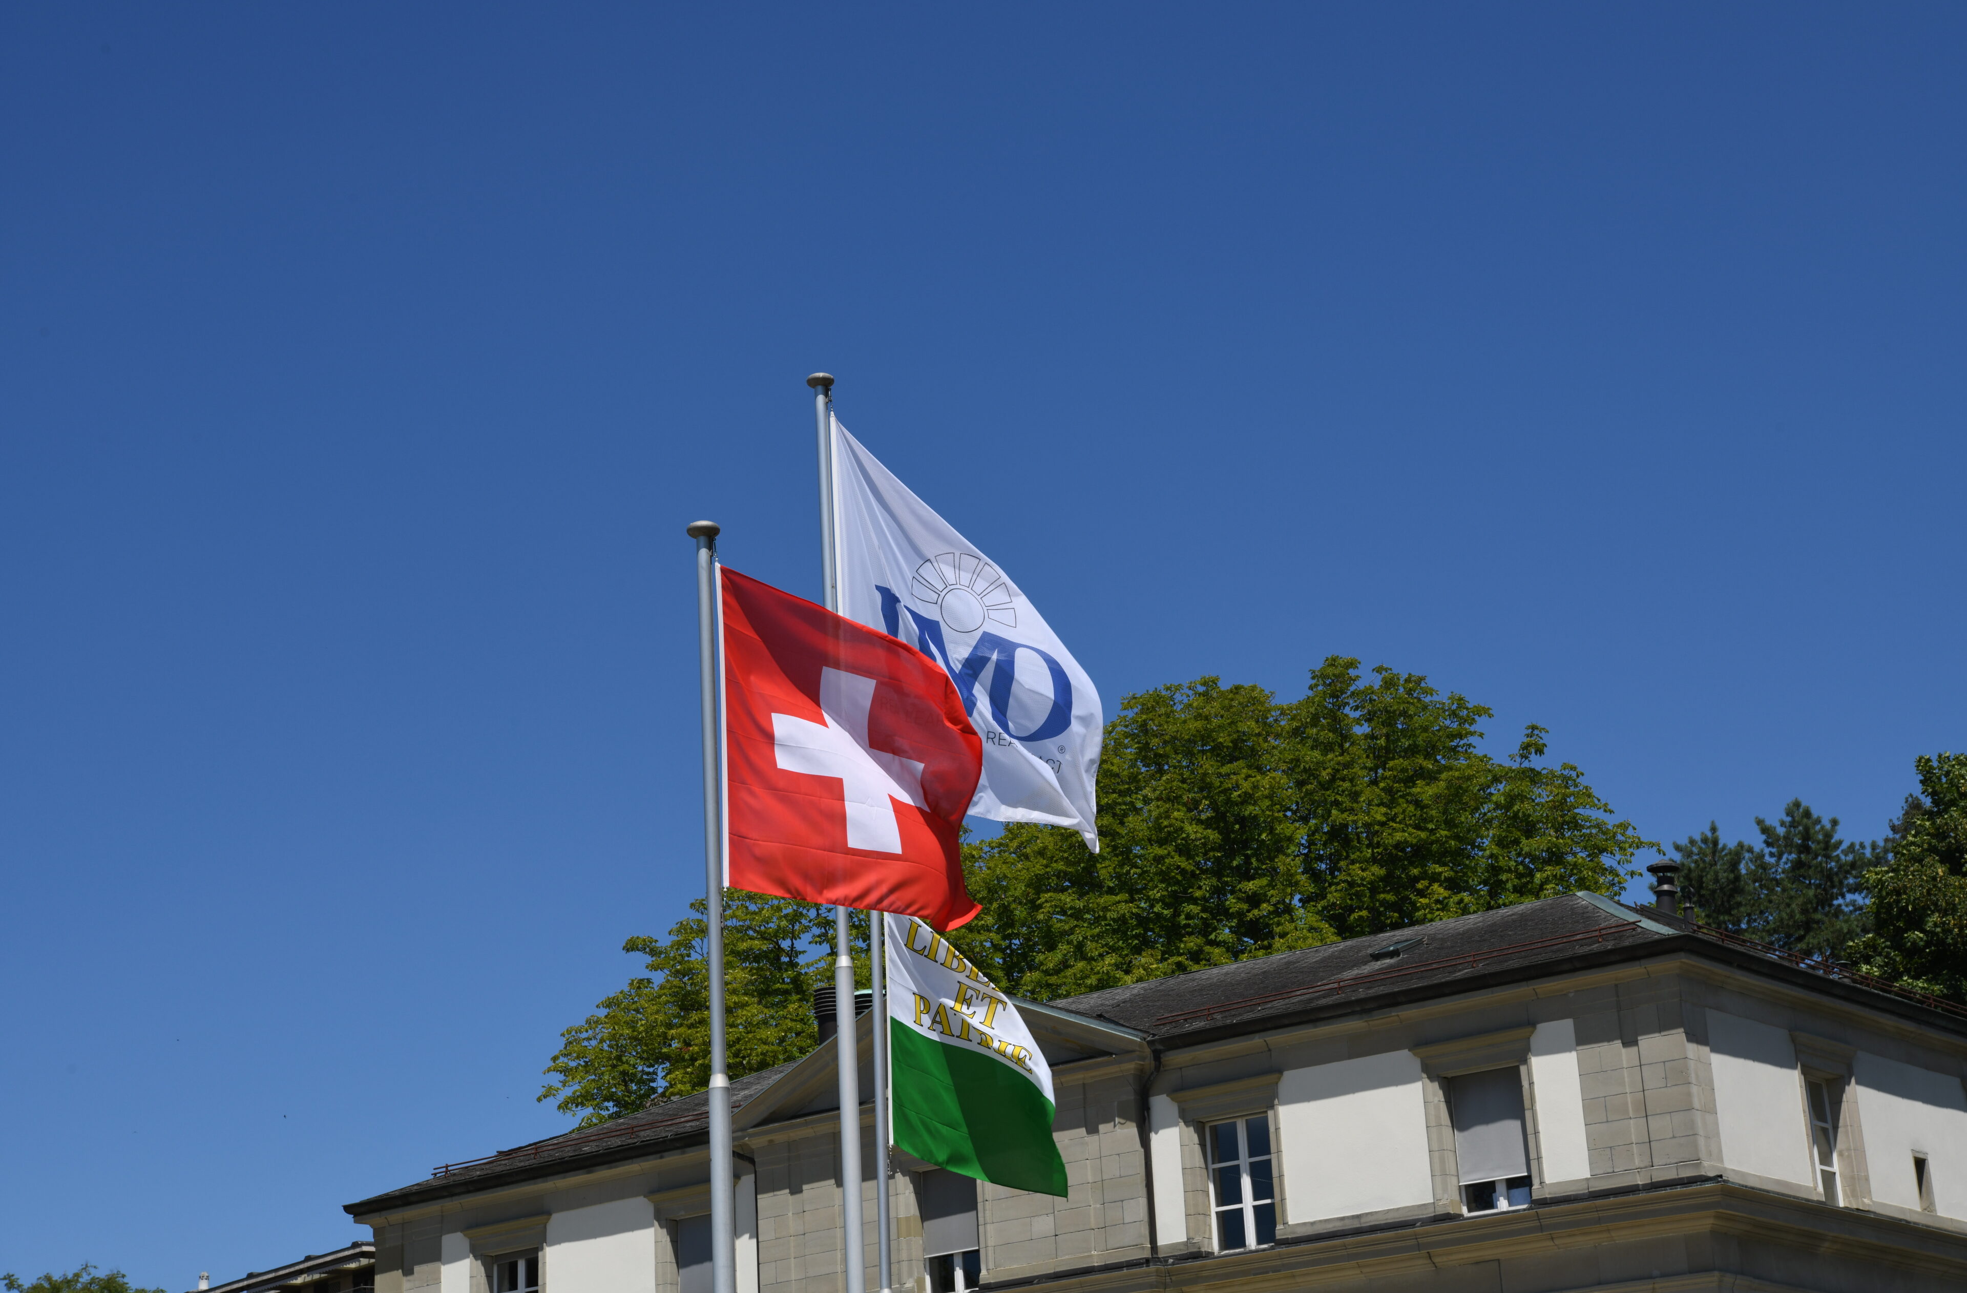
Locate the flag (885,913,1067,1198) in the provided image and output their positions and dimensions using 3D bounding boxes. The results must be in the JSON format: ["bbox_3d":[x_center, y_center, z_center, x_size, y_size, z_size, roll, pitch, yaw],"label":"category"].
[{"bbox_3d":[-0.028,2.202,21.620,1.120,1.645,0.450,7,-21,-28],"label":"flag"}]

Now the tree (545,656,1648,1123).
[{"bbox_3d":[2.631,11.183,75.255,22.000,22.102,17.000,-4,-18,1],"label":"tree"}]

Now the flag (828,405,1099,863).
[{"bbox_3d":[-0.019,-0.098,20.066,1.600,2.186,0.600,6,-21,-26],"label":"flag"}]

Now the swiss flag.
[{"bbox_3d":[-0.560,0.448,16.783,1.250,1.589,0.450,6,-21,-26],"label":"swiss flag"}]

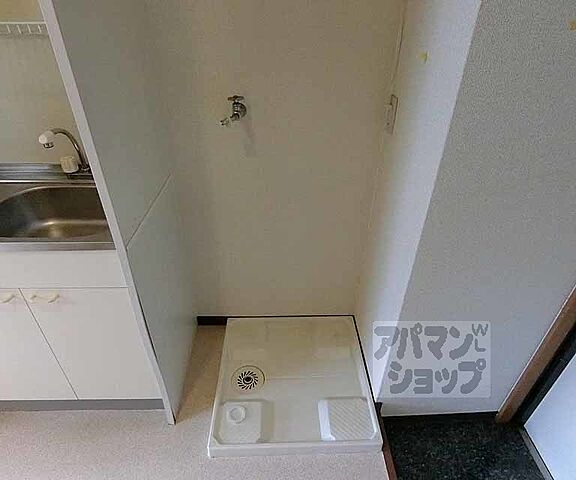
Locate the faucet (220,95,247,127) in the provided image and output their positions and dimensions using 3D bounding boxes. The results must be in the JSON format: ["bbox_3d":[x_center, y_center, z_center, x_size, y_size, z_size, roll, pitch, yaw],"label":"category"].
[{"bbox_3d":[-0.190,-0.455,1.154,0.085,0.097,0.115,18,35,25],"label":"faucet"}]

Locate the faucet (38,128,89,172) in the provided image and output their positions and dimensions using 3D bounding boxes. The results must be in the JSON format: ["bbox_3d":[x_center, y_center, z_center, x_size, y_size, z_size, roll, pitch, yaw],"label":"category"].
[{"bbox_3d":[-0.749,-0.279,1.126,0.150,0.190,0.200,0,32,-2],"label":"faucet"}]

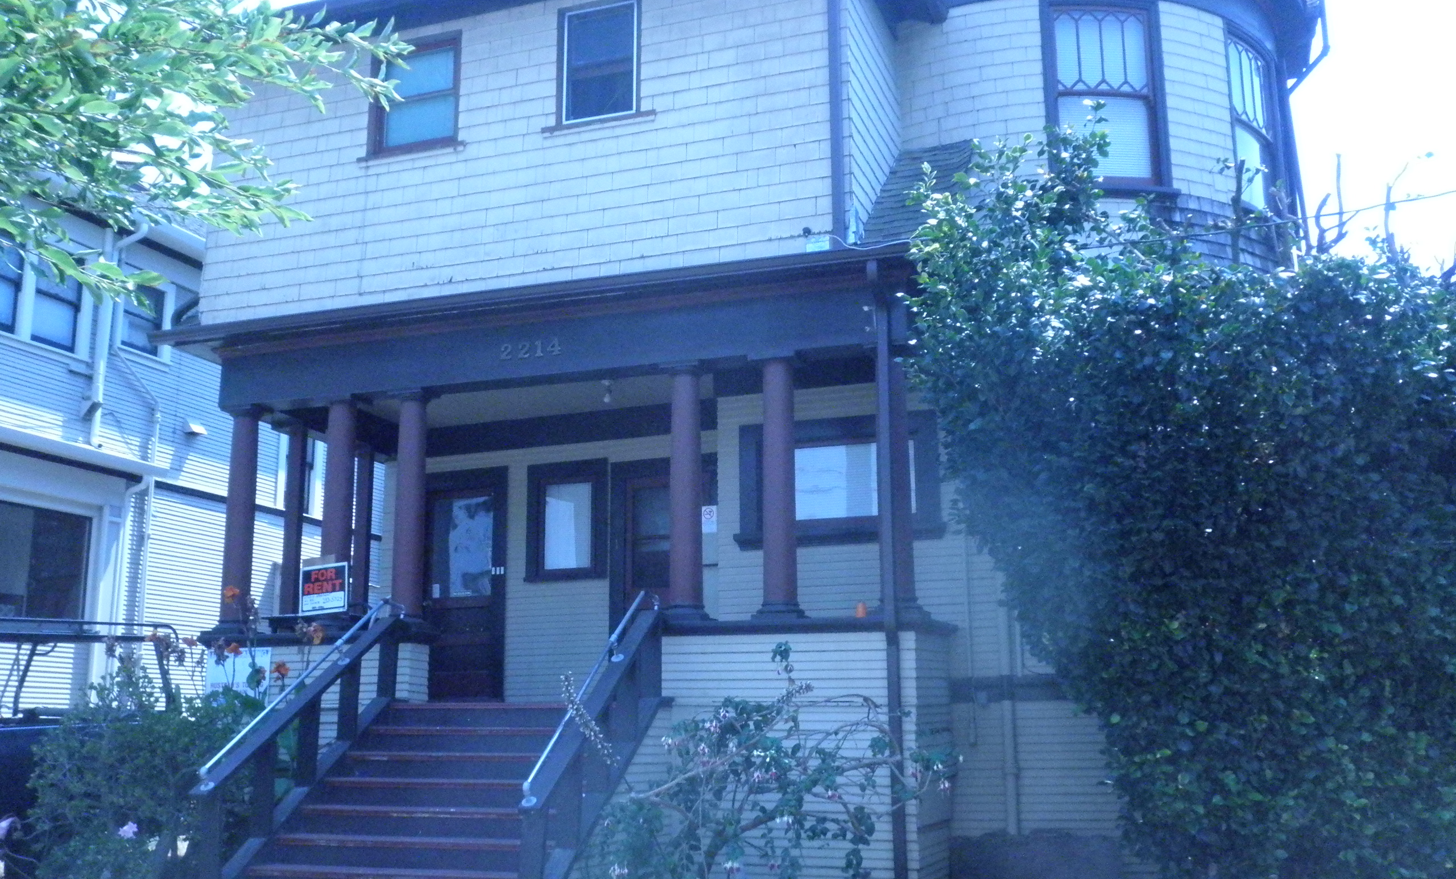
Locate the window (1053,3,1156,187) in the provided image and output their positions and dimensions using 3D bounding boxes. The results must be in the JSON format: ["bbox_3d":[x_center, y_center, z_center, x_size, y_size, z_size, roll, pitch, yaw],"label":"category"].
[{"bbox_3d":[3.235,-2.960,12.561,0.970,1.600,0.150,1,-10,-5],"label":"window"}]

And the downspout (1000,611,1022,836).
[{"bbox_3d":[2.020,2.022,10.572,0.090,1.581,0.095,-5,-12,21],"label":"downspout"}]

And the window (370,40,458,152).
[{"bbox_3d":[-2.708,-2.991,12.745,0.870,1.040,0.130,-4,-11,19],"label":"window"}]

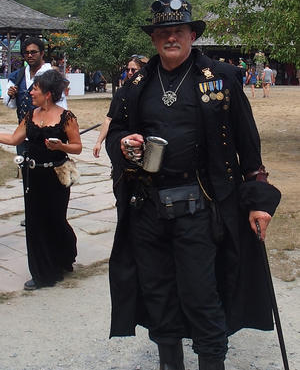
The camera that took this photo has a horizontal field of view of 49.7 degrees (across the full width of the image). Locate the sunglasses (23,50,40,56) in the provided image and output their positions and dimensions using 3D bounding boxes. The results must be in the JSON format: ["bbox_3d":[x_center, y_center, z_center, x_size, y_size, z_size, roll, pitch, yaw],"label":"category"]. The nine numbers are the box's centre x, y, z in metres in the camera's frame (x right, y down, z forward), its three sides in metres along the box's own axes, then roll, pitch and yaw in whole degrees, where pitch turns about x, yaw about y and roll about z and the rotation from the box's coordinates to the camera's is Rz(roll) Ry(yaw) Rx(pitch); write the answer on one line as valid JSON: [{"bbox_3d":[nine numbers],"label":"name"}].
[{"bbox_3d":[-1.026,-1.144,2.800,0.145,0.045,0.140,2,13,8],"label":"sunglasses"}]

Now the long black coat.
[{"bbox_3d":[0.217,0.033,1.630,0.840,1.400,0.480,3,13,12],"label":"long black coat"}]

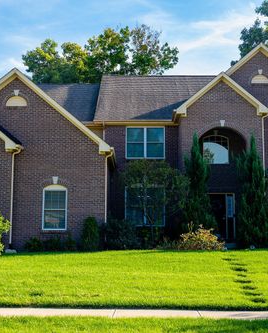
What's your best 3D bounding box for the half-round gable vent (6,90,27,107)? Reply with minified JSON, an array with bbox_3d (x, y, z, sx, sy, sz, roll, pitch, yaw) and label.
[{"bbox_3d":[-4.401,-2.553,19.847,0.790,0.606,0.120,0,-7,0],"label":"half-round gable vent"}]

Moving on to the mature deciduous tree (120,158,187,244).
[{"bbox_3d":[0.896,1.512,21.990,2.751,3.687,2.600,0,-7,0],"label":"mature deciduous tree"}]

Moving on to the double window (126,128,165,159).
[{"bbox_3d":[0.499,-1.050,23.413,1.797,1.494,0.140,0,-7,1],"label":"double window"}]

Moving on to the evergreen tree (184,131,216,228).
[{"bbox_3d":[2.646,0.859,21.318,1.371,4.538,1.371,0,-7,1],"label":"evergreen tree"}]

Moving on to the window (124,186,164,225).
[{"bbox_3d":[0.480,1.744,23.059,1.791,1.745,0.140,0,-7,1],"label":"window"}]

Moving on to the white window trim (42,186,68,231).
[{"bbox_3d":[-2.873,1.506,19.296,0.925,1.657,0.120,0,-7,0],"label":"white window trim"}]

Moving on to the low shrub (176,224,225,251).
[{"bbox_3d":[2.498,2.675,19.822,1.803,0.949,1.500,0,-7,0],"label":"low shrub"}]

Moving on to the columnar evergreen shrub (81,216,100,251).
[{"bbox_3d":[-1.542,2.384,18.698,0.709,1.220,0.700,0,-7,0],"label":"columnar evergreen shrub"}]

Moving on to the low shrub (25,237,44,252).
[{"bbox_3d":[-3.526,2.764,18.697,0.709,0.526,0.650,0,-7,0],"label":"low shrub"}]

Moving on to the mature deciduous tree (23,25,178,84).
[{"bbox_3d":[-2.773,-2.917,42.739,12.840,17.864,12.500,0,-7,0],"label":"mature deciduous tree"}]

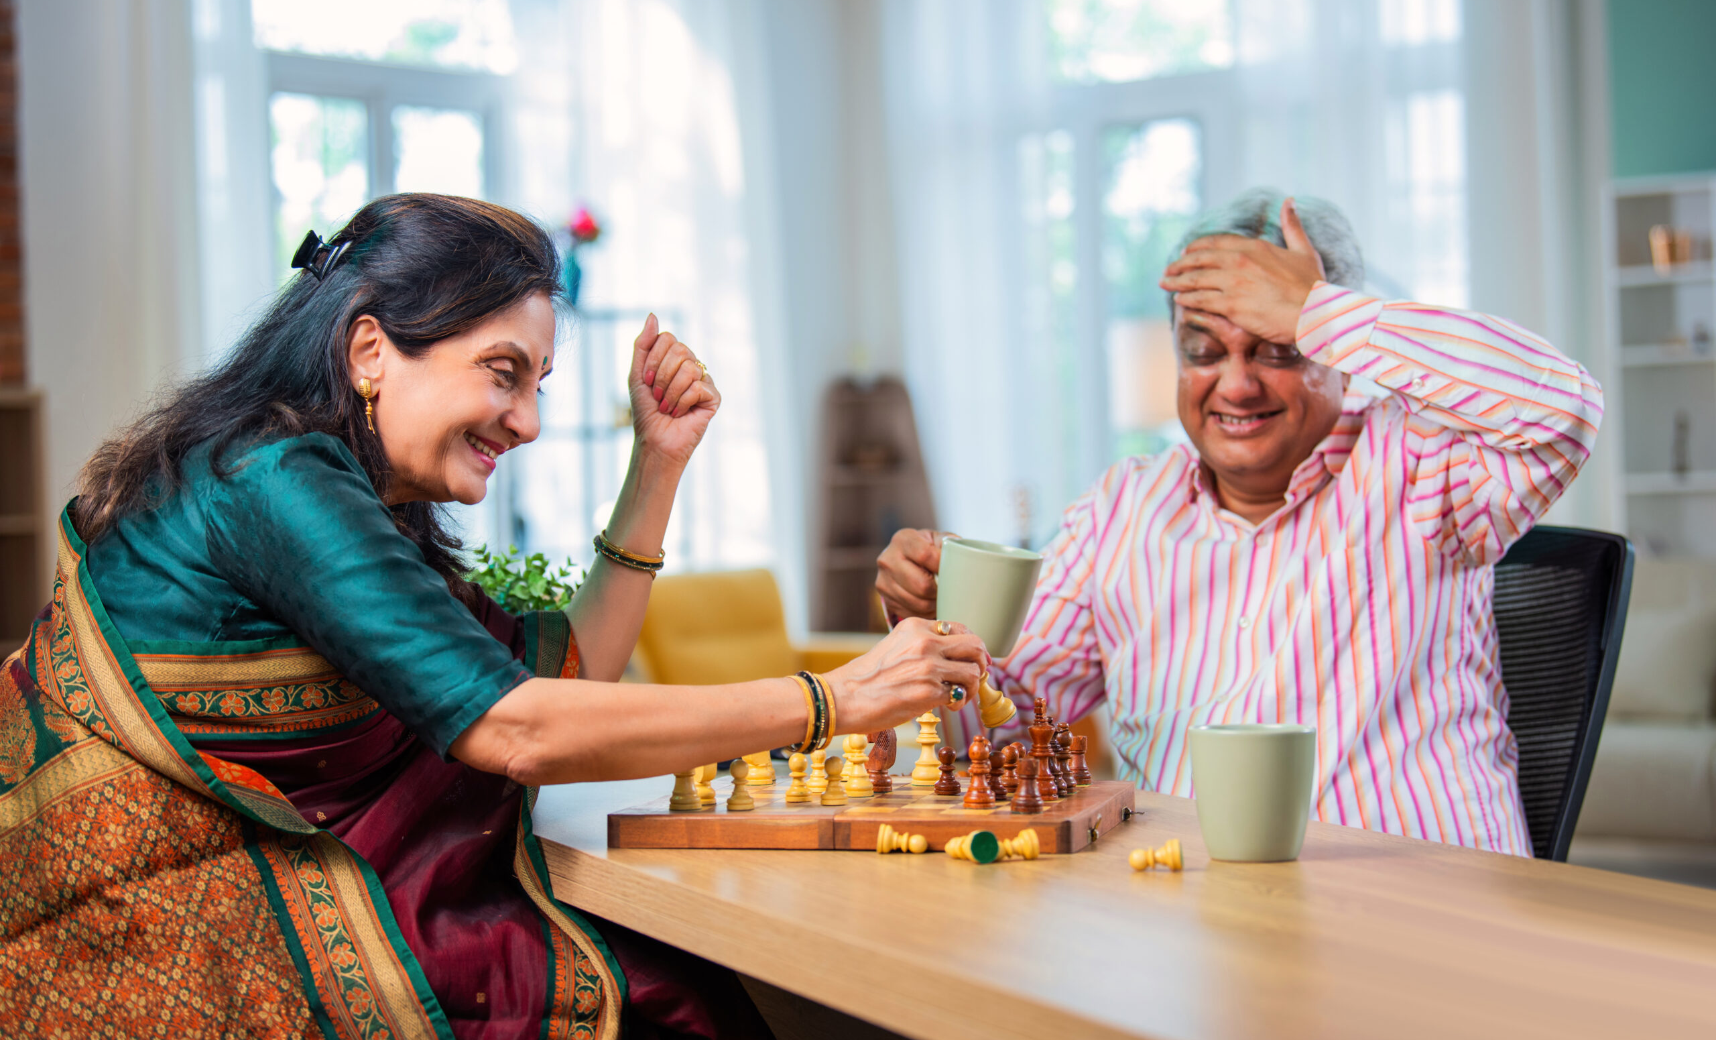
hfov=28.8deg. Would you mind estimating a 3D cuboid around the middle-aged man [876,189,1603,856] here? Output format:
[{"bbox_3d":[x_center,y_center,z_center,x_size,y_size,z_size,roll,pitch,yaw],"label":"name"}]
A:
[{"bbox_3d":[0.330,0.350,2.930,0.640,1.290,0.740,0,0,38],"label":"middle-aged man"}]

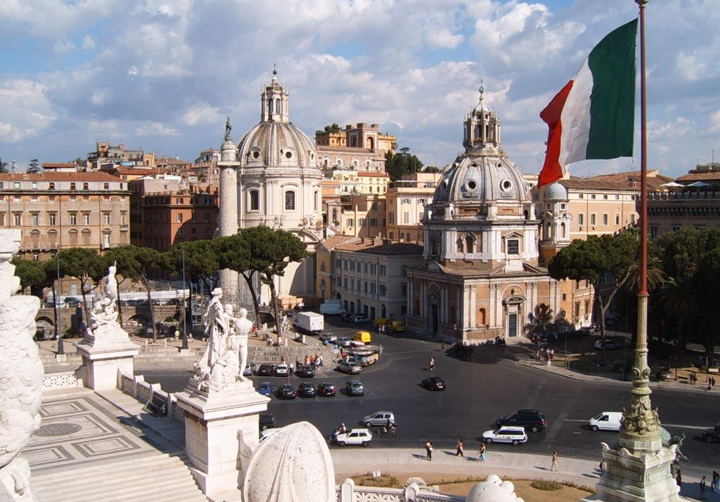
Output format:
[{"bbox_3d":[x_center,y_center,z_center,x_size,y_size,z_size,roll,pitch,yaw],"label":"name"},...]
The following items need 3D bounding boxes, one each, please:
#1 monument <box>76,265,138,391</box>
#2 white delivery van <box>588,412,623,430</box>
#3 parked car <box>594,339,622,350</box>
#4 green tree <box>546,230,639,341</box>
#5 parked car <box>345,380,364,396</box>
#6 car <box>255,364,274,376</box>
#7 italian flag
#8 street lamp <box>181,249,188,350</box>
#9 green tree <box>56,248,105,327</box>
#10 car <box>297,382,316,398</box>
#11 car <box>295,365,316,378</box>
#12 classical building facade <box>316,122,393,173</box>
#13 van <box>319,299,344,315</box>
[{"bbox_3d":[-18.390,5.200,55.490,3.400,8.900,4.100,-3,5,-36],"label":"monument"},{"bbox_3d":[26.217,17.588,80.137,4.200,1.830,1.700,0,2,7],"label":"white delivery van"},{"bbox_3d":[39.079,14.418,120.772,4.200,1.450,1.680,-2,5,-29],"label":"parked car"},{"bbox_3d":[36.564,5.998,119.327,13.764,18.059,13.196,1,4,17],"label":"green tree"},{"bbox_3d":[-0.643,16.411,93.768,1.700,1.500,3.900,-1,4,-10],"label":"parked car"},{"bbox_3d":[-12.727,15.699,103.824,1.660,1.420,3.900,0,4,1],"label":"car"},{"bbox_3d":[13.064,-8.433,44.000,5.700,9.500,2.400,1,4,10],"label":"italian flag"},{"bbox_3d":[-26.071,7.155,114.695,0.850,14.925,0.850,0,3,0],"label":"street lamp"},{"bbox_3d":[-47.213,6.283,129.487,7.865,13.777,7.541,-2,5,-20],"label":"green tree"},{"bbox_3d":[-6.590,17.099,96.407,1.650,1.500,3.800,-1,2,-15],"label":"car"},{"bbox_3d":[-7.535,16.159,105.644,1.700,1.450,4.100,-1,3,-15],"label":"car"},{"bbox_3d":[-2.608,-40.334,308.270,31.000,22.107,20.000,-2,4,-36],"label":"classical building facade"},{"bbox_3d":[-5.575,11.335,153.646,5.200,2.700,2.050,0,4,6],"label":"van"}]

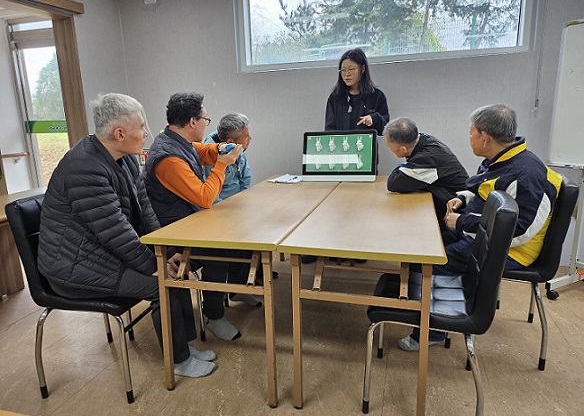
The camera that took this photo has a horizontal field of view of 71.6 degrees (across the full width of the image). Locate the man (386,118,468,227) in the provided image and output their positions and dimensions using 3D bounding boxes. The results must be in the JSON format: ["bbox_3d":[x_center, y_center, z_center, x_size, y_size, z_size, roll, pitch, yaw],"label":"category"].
[{"bbox_3d":[0.982,0.000,2.664,0.760,1.180,0.520,4,14,24],"label":"man"}]

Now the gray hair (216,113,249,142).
[{"bbox_3d":[-0.398,-0.552,2.738,0.210,0.160,0.170,-7,14,-24],"label":"gray hair"}]

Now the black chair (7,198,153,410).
[{"bbox_3d":[-0.846,0.366,1.894,0.540,0.870,0.470,1,13,9],"label":"black chair"}]

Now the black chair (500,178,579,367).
[{"bbox_3d":[1.095,0.275,2.128,0.540,0.870,0.480,5,14,26],"label":"black chair"}]

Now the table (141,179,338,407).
[{"bbox_3d":[-0.073,0.289,2.504,0.580,0.727,1.840,2,13,16],"label":"table"}]

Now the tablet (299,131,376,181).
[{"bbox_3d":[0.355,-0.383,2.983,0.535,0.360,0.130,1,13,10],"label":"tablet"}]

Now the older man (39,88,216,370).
[{"bbox_3d":[-0.716,0.154,1.845,0.700,1.300,0.480,0,13,4],"label":"older man"}]

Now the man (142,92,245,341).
[{"bbox_3d":[-0.530,0.030,2.322,0.660,1.330,0.500,0,13,4],"label":"man"}]

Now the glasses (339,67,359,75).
[{"bbox_3d":[0.445,-1.067,3.164,0.140,0.045,0.140,8,15,36],"label":"glasses"}]

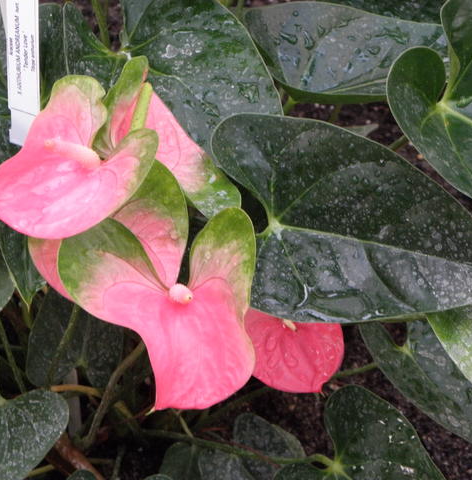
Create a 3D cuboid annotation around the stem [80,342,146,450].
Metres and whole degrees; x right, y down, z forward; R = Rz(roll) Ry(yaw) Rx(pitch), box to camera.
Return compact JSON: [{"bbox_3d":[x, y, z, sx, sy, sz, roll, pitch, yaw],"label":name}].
[{"bbox_3d":[-0.082,0.104,1.740,0.012,0.087,0.012,30,22,0],"label":"stem"}]

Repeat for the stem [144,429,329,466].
[{"bbox_3d":[0.000,0.140,1.750,0.127,0.012,0.012,9,0,9],"label":"stem"}]

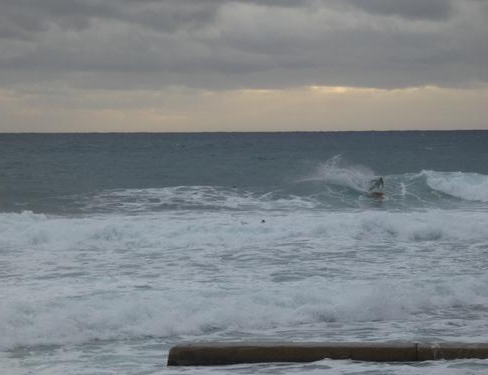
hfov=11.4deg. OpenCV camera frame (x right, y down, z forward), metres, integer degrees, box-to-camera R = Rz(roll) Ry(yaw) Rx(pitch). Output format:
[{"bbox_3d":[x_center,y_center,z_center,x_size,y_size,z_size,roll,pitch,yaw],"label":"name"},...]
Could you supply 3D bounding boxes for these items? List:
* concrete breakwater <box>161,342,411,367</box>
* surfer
[{"bbox_3d":[1.129,3.970,58.000,5.900,0.480,1.100,0,1,6],"label":"concrete breakwater"},{"bbox_3d":[10.880,-0.098,200.000,1.000,1.500,0.850,1,2,35],"label":"surfer"}]

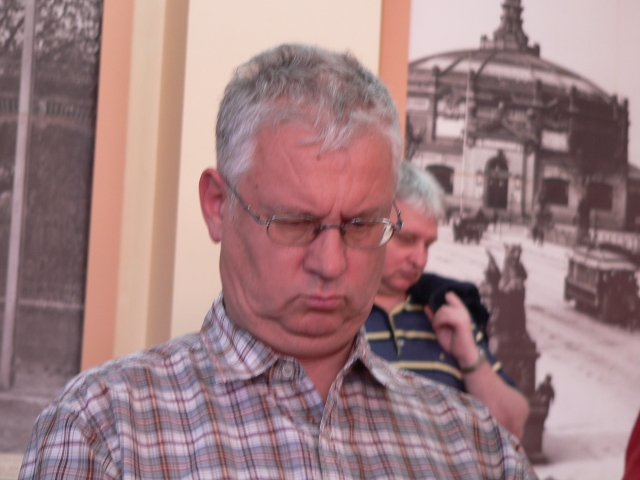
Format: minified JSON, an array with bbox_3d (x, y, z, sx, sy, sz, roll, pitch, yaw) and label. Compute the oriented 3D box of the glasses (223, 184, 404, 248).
[{"bbox_3d":[-0.005,-0.030,2.080,0.145,0.042,0.138,2,24,-15],"label":"glasses"}]

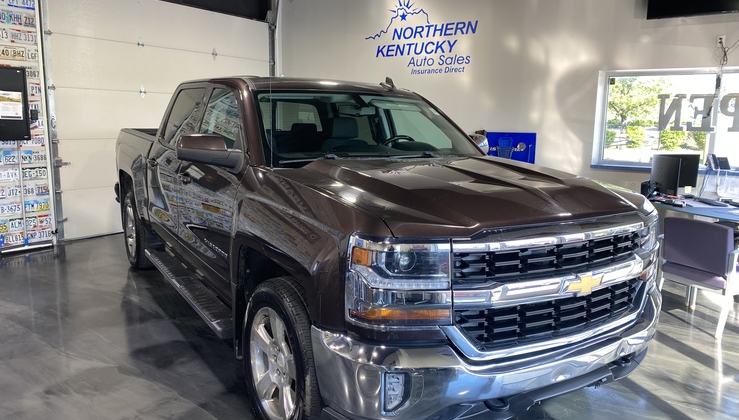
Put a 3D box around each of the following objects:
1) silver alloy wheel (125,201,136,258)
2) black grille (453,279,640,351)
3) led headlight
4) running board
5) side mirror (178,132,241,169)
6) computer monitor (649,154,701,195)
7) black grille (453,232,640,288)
[{"bbox_3d":[-2.363,0.201,5.727,0.200,0.550,0.550,-4,11,-33],"label":"silver alloy wheel"},{"bbox_3d":[0.841,0.444,2.427,1.240,0.215,0.150,-4,11,-33],"label":"black grille"},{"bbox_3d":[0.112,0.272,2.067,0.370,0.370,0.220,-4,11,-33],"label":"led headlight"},{"bbox_3d":[-1.355,0.561,4.124,0.180,0.100,2.080,-4,11,-33],"label":"running board"},{"bbox_3d":[-0.847,-0.299,2.950,0.290,0.195,0.270,-4,11,-33],"label":"side mirror"},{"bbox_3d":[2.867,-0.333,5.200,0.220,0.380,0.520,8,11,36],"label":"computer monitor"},{"bbox_3d":[0.848,0.183,2.385,1.240,0.150,0.140,-4,11,-33],"label":"black grille"}]

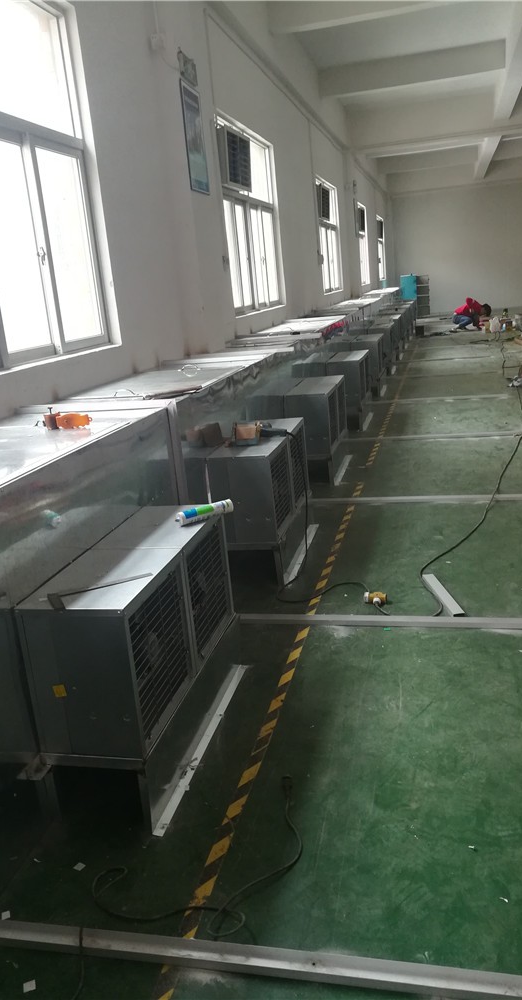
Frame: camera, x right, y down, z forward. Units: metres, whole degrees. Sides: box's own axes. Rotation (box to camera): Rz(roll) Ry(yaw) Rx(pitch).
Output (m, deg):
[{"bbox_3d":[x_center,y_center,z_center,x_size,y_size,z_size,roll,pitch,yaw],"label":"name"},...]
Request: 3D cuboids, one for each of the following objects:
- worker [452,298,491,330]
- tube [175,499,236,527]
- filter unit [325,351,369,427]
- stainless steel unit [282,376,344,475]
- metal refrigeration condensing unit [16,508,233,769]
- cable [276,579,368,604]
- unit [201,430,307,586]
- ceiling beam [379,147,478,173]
[{"bbox_3d":[5.280,-4.656,18.794,0.920,0.770,0.550,-1,17,14],"label":"worker"},{"bbox_3d":[-0.227,0.047,3.038,0.233,0.050,0.050,-11,17,-18],"label":"tube"},{"bbox_3d":[1.002,-1.226,8.381,0.355,0.740,1.020,-1,17,14],"label":"filter unit"},{"bbox_3d":[0.497,-0.596,6.356,0.355,0.745,1.020,-1,17,14],"label":"stainless steel unit"},{"bbox_3d":[-0.438,0.434,2.830,0.359,0.534,1.061,-1,17,14],"label":"metal refrigeration condensing unit"},{"bbox_3d":[0.335,0.475,3.996,0.480,0.030,0.240,-1,17,14],"label":"cable"},{"bbox_3d":[0.034,-0.034,4.709,0.359,0.772,1.061,-1,17,14],"label":"unit"},{"bbox_3d":[5.094,-10.381,23.006,2.948,0.402,0.233,-1,17,14],"label":"ceiling beam"}]

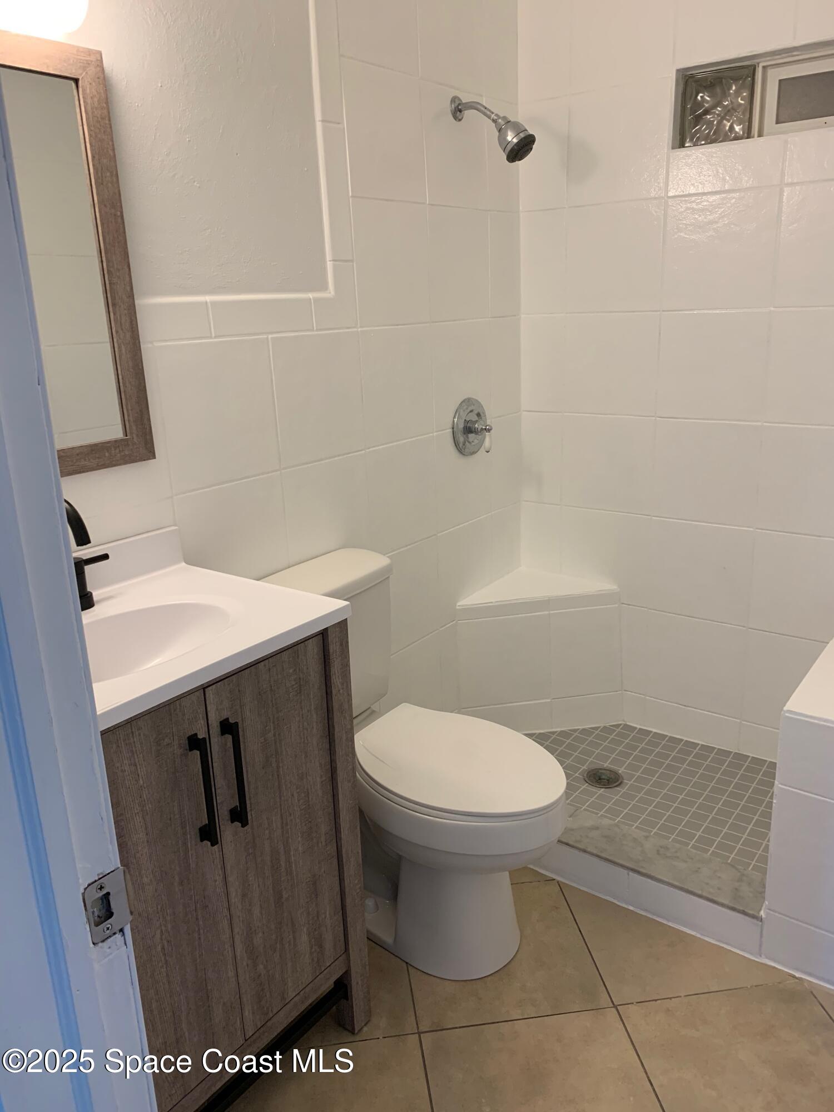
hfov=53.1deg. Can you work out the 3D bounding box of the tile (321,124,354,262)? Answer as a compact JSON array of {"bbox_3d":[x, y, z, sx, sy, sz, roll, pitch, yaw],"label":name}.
[{"bbox_3d":[-0.193,-0.853,1.969,0.011,0.300,0.091,11,21,37],"label":"tile"}]

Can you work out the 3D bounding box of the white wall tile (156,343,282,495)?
[{"bbox_3d":[-0.418,-0.306,1.791,0.010,0.302,0.298,10,21,36],"label":"white wall tile"}]

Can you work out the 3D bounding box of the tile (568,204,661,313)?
[{"bbox_3d":[0.566,-0.852,2.400,0.294,0.295,0.010,10,21,36],"label":"tile"}]

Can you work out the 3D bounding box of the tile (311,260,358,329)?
[{"bbox_3d":[-0.197,-0.611,1.966,0.010,0.154,0.146,10,21,36],"label":"tile"}]

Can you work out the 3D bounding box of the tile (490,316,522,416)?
[{"bbox_3d":[0.278,-0.596,2.638,0.010,0.302,0.181,10,21,36],"label":"tile"}]

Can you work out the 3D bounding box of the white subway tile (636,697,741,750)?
[{"bbox_3d":[0.876,0.545,2.671,0.304,0.133,0.010,10,21,36],"label":"white subway tile"}]

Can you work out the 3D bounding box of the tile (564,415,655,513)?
[{"bbox_3d":[0.603,-0.288,2.630,0.305,0.302,0.010,11,21,37],"label":"tile"}]

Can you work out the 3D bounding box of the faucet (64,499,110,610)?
[{"bbox_3d":[-0.589,0.006,1.407,0.150,0.225,0.200,10,21,36],"label":"faucet"}]

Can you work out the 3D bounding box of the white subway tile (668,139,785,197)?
[{"bbox_3d":[0.817,-1.031,2.222,0.305,0.113,0.010,10,21,36],"label":"white subway tile"}]

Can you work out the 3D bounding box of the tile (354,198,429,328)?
[{"bbox_3d":[-0.063,-0.754,2.161,0.010,0.302,0.303,10,21,36],"label":"tile"}]

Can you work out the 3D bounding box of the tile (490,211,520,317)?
[{"bbox_3d":[0.261,-0.873,2.515,0.010,0.295,0.173,10,21,36],"label":"tile"}]

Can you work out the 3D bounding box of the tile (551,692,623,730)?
[{"bbox_3d":[0.576,0.522,2.824,0.249,0.114,0.010,-5,17,-8],"label":"tile"}]

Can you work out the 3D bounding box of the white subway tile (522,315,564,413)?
[{"bbox_3d":[0.408,-0.617,2.690,0.157,0.302,0.010,10,21,36],"label":"white subway tile"}]

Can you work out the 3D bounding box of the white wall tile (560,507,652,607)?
[{"bbox_3d":[0.611,0.002,2.700,0.303,0.300,0.010,10,21,36],"label":"white wall tile"}]

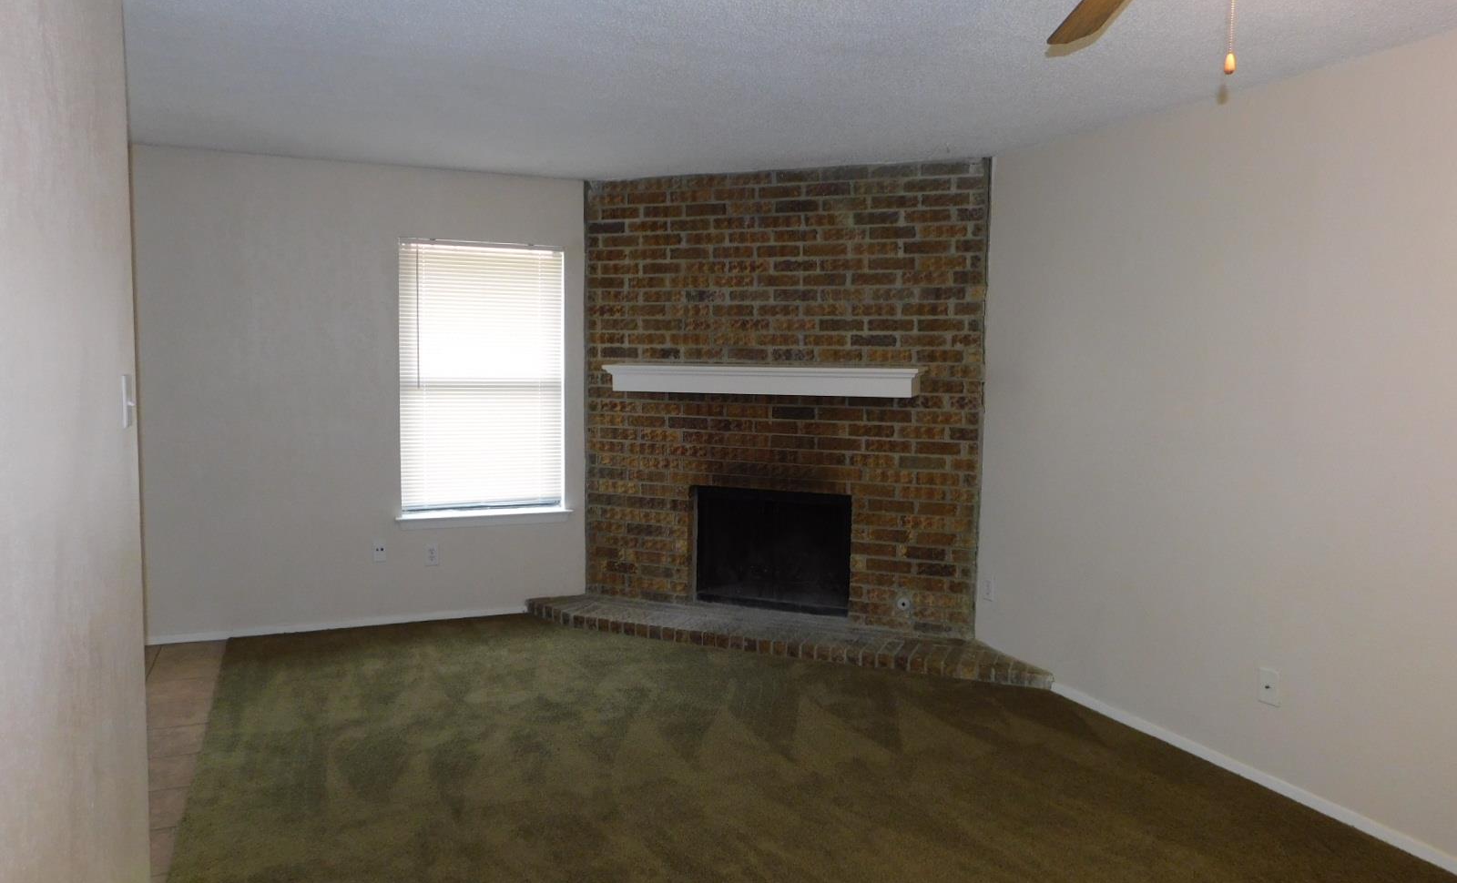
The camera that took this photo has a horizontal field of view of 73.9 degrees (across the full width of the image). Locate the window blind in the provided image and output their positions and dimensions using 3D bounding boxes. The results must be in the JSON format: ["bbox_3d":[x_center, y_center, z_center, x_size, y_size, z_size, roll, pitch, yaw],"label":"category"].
[{"bbox_3d":[-1.355,-0.357,5.380,0.888,1.460,0.050,-2,6,-24],"label":"window blind"}]

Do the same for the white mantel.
[{"bbox_3d":[0.161,-0.318,5.020,1.680,0.143,0.270,3,5,20],"label":"white mantel"}]

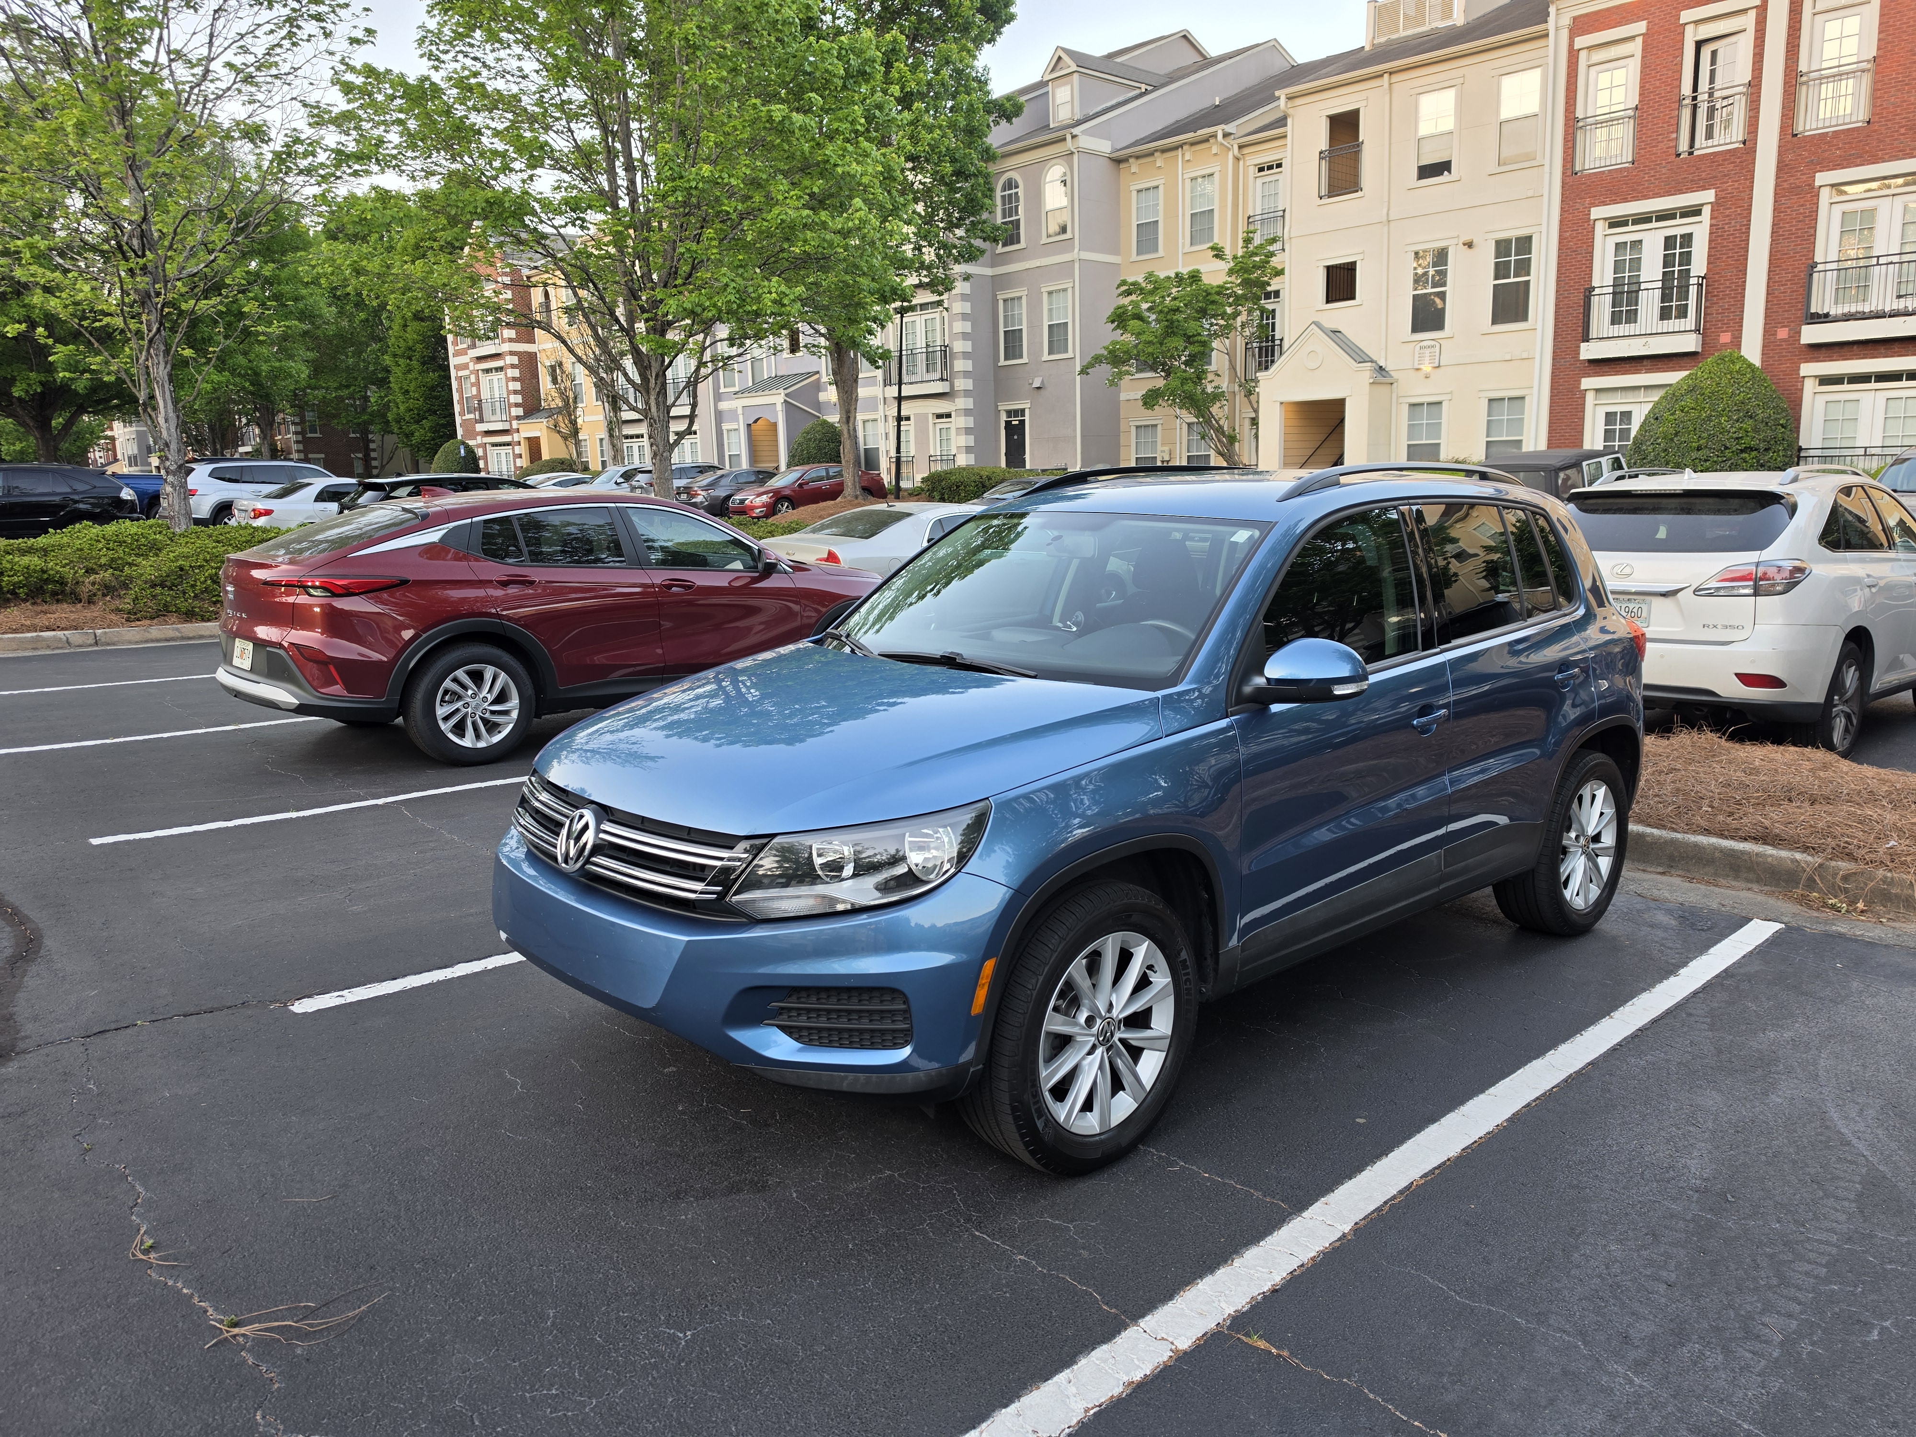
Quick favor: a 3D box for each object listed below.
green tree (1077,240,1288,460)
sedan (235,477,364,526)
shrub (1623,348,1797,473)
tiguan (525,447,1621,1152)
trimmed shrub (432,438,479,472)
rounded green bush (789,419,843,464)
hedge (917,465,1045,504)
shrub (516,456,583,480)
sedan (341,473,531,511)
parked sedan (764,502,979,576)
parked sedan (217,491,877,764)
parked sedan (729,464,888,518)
[{"bbox_3d":[5.610,-8.510,31.900,4.500,6.500,4.900,-2,11,0],"label":"green tree"},{"bbox_3d":[-12.300,-4.250,26.800,4.550,1.470,1.820,-11,14,-40],"label":"sedan"},{"bbox_3d":[13.670,-5.120,23.050,2.650,3.100,2.650,-12,15,-43],"label":"shrub"},{"bbox_3d":[0.788,-0.019,4.415,4.430,1.700,1.920,-8,12,-41],"label":"tiguan"},{"bbox_3d":[-22.500,-10.940,56.850,2.200,3.000,2.200,-12,15,-43],"label":"trimmed shrub"},{"bbox_3d":[-4.570,-8.460,42.200,2.150,2.900,2.150,-12,15,-43],"label":"rounded green bush"},{"bbox_3d":[0.870,-6.680,36.200,1.700,1.150,4.200,-12,15,-43],"label":"hedge"},{"bbox_3d":[-15.770,-9.090,48.950,2.300,1.900,2.700,-12,15,-43],"label":"shrub"},{"bbox_3d":[-8.470,-3.620,23.200,4.500,1.560,1.860,-11,14,-40],"label":"sedan"},{"bbox_3d":[-0.060,-1.900,15.750,4.860,1.460,1.840,-10,13,-40],"label":"parked sedan"},{"bbox_3d":[-2.421,-0.763,8.824,4.630,1.560,1.900,-9,13,-43],"label":"parked sedan"},{"bbox_3d":[-4.190,-6.380,35.810,4.860,1.470,1.850,-14,15,-42],"label":"parked sedan"}]

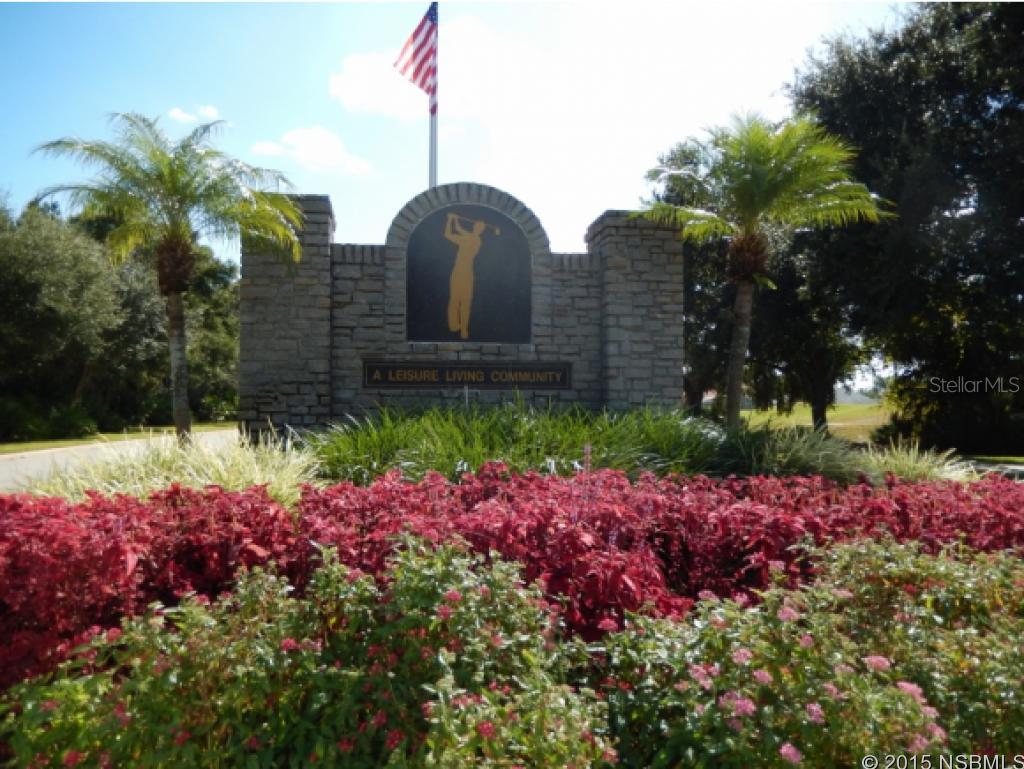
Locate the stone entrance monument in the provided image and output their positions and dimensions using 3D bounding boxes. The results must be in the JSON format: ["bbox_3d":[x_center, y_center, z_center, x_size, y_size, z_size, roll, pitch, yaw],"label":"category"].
[{"bbox_3d":[-0.530,-0.860,9.050,5.200,3.100,0.950,0,-1,-9],"label":"stone entrance monument"}]

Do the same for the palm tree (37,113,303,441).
[{"bbox_3d":[-3.600,-1.070,7.800,2.800,3.550,2.700,0,-1,0],"label":"palm tree"}]

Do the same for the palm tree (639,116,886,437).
[{"bbox_3d":[2.870,-1.210,8.400,2.820,3.700,2.750,0,-1,0],"label":"palm tree"}]

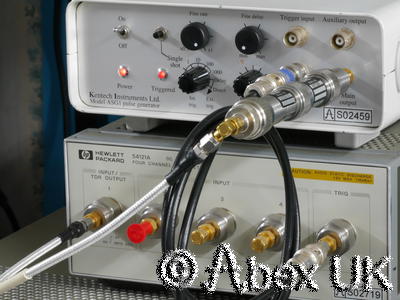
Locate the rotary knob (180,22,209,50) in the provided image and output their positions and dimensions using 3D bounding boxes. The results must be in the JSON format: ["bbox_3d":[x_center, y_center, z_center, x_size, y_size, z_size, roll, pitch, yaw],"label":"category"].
[{"bbox_3d":[-0.003,-0.068,1.159,0.015,0.015,0.009,5,15,24],"label":"rotary knob"}]

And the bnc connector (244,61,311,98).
[{"bbox_3d":[0.045,-0.037,1.118,0.014,0.014,0.074,5,14,23],"label":"bnc connector"}]

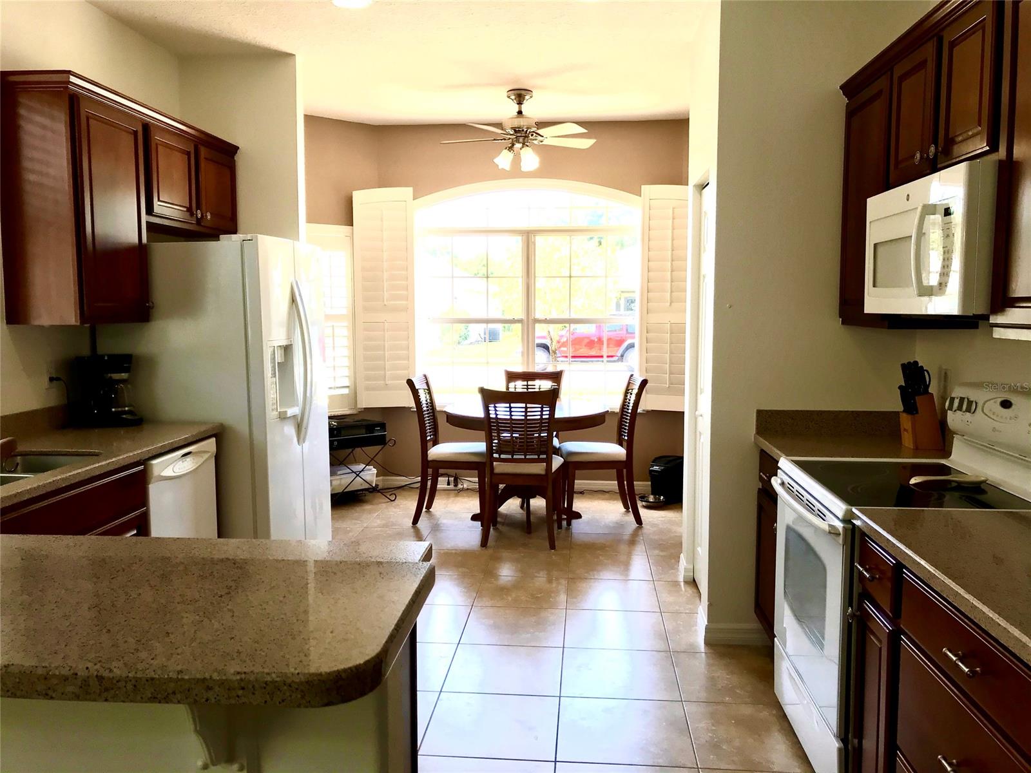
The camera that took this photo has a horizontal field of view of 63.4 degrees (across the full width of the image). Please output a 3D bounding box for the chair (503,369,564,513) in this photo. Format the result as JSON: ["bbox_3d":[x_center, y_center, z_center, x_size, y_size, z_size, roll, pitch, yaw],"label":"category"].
[{"bbox_3d":[0.123,0.384,6.219,0.470,0.975,0.570,0,6,5],"label":"chair"}]

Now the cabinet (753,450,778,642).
[{"bbox_3d":[1.319,0.710,3.317,0.620,0.880,0.470,0,6,5],"label":"cabinet"}]

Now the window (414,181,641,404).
[{"bbox_3d":[0.086,-0.714,6.518,1.780,1.760,0.120,1,6,5],"label":"window"}]

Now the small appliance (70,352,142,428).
[{"bbox_3d":[-1.886,0.020,3.879,0.295,0.336,0.190,0,6,5],"label":"small appliance"}]

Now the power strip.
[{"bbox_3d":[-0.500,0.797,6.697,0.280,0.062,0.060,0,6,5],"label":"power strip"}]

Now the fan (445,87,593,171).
[{"bbox_3d":[0.033,-1.677,5.462,1.060,0.510,1.060,0,6,5],"label":"fan"}]

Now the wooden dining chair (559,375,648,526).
[{"bbox_3d":[0.582,0.422,5.734,0.560,0.985,0.490,0,6,-2],"label":"wooden dining chair"}]

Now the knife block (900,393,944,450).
[{"bbox_3d":[1.563,0.128,3.197,0.122,0.211,0.100,1,6,7],"label":"knife block"}]

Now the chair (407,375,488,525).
[{"bbox_3d":[-0.413,0.422,5.715,0.560,0.985,0.490,1,6,7],"label":"chair"}]

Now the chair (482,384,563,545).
[{"bbox_3d":[0.047,0.470,5.235,0.490,0.985,0.560,1,6,7],"label":"chair"}]

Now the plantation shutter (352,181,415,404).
[{"bbox_3d":[-1.033,-0.686,6.539,0.470,1.720,0.060,-1,6,-5],"label":"plantation shutter"}]

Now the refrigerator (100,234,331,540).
[{"bbox_3d":[-1.495,0.159,4.397,0.860,1.785,0.915,0,6,5],"label":"refrigerator"}]

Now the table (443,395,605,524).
[{"bbox_3d":[0.076,0.535,5.713,1.117,0.762,1.117,1,6,5],"label":"table"}]

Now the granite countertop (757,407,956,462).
[{"bbox_3d":[1.312,0.191,3.242,0.655,0.138,0.565,1,6,5],"label":"granite countertop"}]

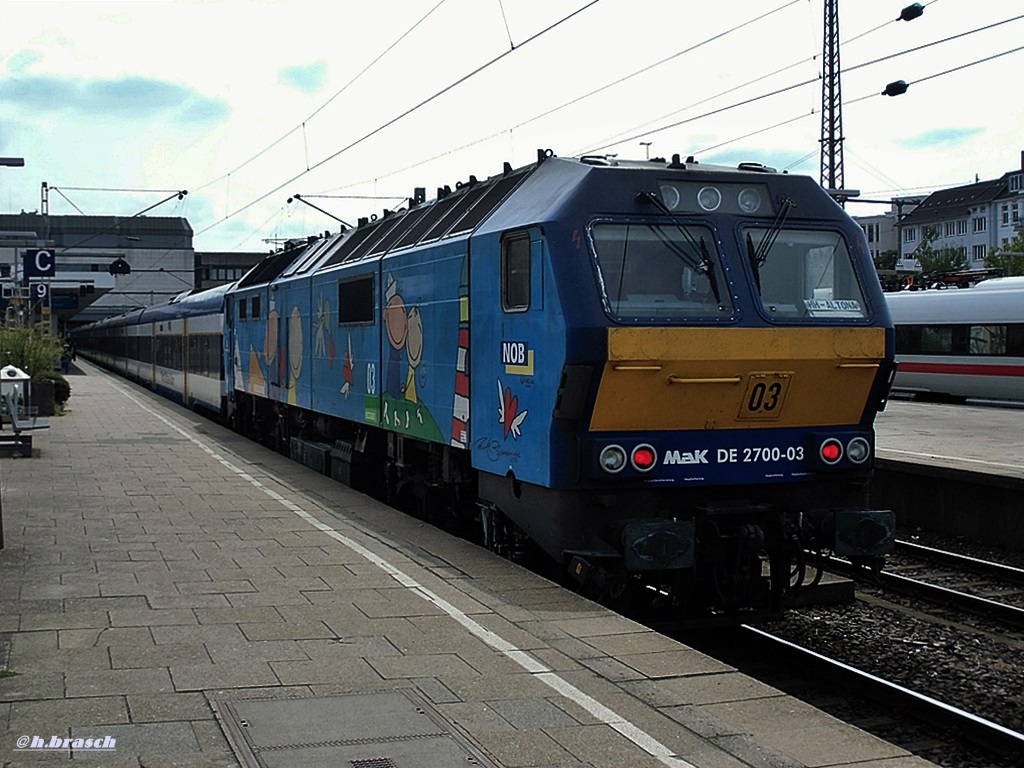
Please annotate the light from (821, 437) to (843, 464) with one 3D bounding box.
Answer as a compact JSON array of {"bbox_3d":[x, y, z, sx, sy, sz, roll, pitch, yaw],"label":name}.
[{"bbox_3d":[2.557,0.540,11.139,0.200,0.200,0.080,-1,2,-19],"label":"light"}]

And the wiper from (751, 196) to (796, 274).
[{"bbox_3d":[2.129,-1.183,11.165,0.500,0.800,0.100,-1,-25,-19],"label":"wiper"}]

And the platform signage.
[{"bbox_3d":[-15.051,-3.835,44.428,0.870,0.860,0.130,-1,2,-19],"label":"platform signage"}]

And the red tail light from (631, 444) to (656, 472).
[{"bbox_3d":[1.005,0.563,10.614,0.200,0.200,0.080,-1,2,-19],"label":"red tail light"}]

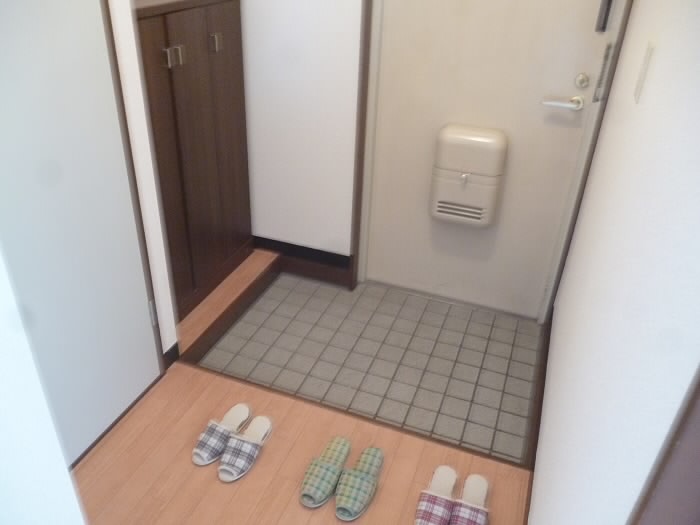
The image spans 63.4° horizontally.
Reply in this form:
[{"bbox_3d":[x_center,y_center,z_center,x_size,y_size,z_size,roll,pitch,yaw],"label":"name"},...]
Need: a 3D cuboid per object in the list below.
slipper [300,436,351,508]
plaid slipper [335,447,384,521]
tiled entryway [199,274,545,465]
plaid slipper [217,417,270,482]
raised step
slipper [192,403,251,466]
[{"bbox_3d":[-0.064,0.586,1.627,0.097,0.058,0.257,13,32,17],"label":"slipper"},{"bbox_3d":[0.035,0.606,1.601,0.095,0.058,0.257,13,32,17],"label":"plaid slipper"},{"bbox_3d":[0.124,0.345,2.337,1.229,0.030,0.908,13,31,17],"label":"tiled entryway"},{"bbox_3d":[-0.312,0.537,1.690,0.097,0.058,0.250,12,31,15],"label":"plaid slipper"},{"bbox_3d":[-0.540,0.188,2.441,0.143,0.107,0.836,13,31,17],"label":"raised step"},{"bbox_3d":[-0.400,0.506,1.736,0.097,0.058,0.250,13,31,17],"label":"slipper"}]

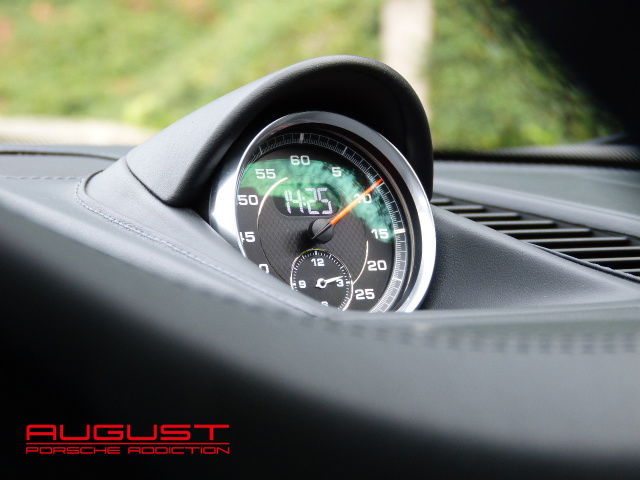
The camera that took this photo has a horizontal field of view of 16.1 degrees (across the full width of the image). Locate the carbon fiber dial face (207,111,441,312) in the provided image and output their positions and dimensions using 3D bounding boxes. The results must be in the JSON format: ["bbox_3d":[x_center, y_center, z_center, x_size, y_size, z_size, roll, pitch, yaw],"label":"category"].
[{"bbox_3d":[0.001,-0.003,0.737,0.080,0.080,0.016,-1,-17,-33],"label":"carbon fiber dial face"}]

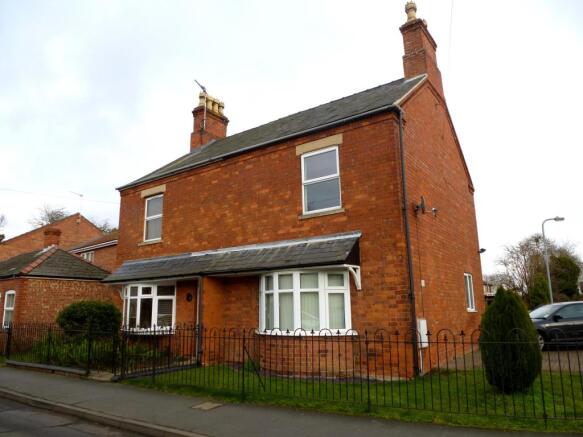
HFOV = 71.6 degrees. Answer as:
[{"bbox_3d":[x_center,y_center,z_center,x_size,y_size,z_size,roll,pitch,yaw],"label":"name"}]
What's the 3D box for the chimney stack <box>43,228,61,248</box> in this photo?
[{"bbox_3d":[-9.125,0.762,15.397,0.580,0.850,0.580,-9,-14,33],"label":"chimney stack"}]

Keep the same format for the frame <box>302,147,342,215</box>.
[{"bbox_3d":[0.738,-0.908,9.923,1.050,1.550,0.100,-9,-14,33],"label":"frame"}]

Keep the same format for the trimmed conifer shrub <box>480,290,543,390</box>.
[{"bbox_3d":[3.635,1.994,6.767,0.994,1.665,0.994,-9,-14,33],"label":"trimmed conifer shrub"}]

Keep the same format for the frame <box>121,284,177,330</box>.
[{"bbox_3d":[-4.620,2.834,12.606,2.500,1.459,0.450,-9,-14,33],"label":"frame"}]

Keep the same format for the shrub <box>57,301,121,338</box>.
[{"bbox_3d":[-6.105,3.296,12.062,1.898,1.661,1.803,-9,-14,33],"label":"shrub"}]

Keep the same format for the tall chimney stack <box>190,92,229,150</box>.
[{"bbox_3d":[-3.775,-4.271,19.026,0.720,2.804,1.750,-9,-14,33],"label":"tall chimney stack"}]

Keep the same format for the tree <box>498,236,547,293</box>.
[{"bbox_3d":[16.025,4.044,27.789,3.700,5.830,3.700,-9,-14,33],"label":"tree"}]

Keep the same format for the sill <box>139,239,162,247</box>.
[{"bbox_3d":[-4.610,0.775,13.216,1.240,0.090,0.160,-9,-14,33],"label":"sill"}]

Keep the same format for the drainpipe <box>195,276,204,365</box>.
[{"bbox_3d":[-2.353,2.598,10.421,0.080,2.190,0.080,-9,-14,33],"label":"drainpipe"}]

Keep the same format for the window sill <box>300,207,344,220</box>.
[{"bbox_3d":[0.716,-0.121,9.683,1.240,0.090,0.160,-9,-14,33],"label":"window sill"}]

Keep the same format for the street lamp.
[{"bbox_3d":[14.587,2.825,21.896,1.150,5.833,0.250,-1,-12,0],"label":"street lamp"}]

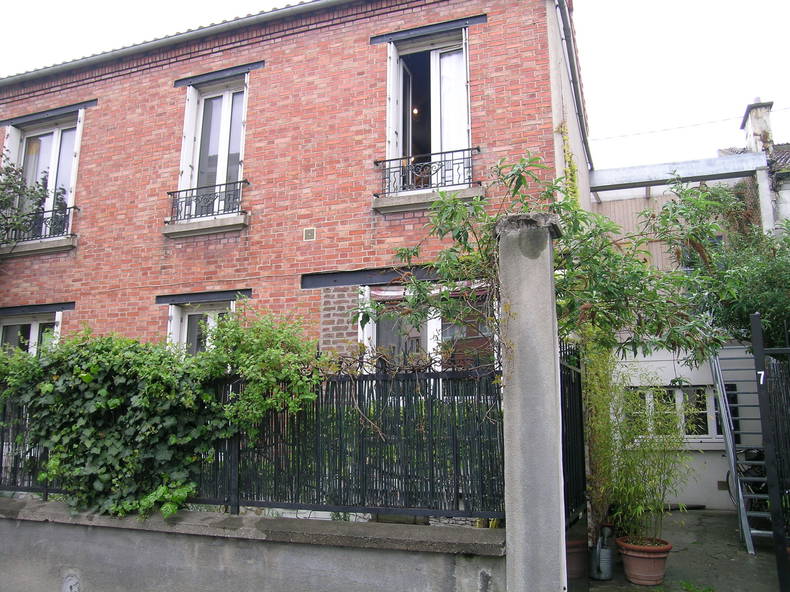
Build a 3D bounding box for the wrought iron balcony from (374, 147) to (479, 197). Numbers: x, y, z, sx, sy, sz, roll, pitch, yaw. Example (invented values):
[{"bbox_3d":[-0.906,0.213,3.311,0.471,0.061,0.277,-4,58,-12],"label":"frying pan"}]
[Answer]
[{"bbox_3d":[0.351,-1.355,7.122,1.232,0.422,0.120,-4,-12,21],"label":"wrought iron balcony"}]

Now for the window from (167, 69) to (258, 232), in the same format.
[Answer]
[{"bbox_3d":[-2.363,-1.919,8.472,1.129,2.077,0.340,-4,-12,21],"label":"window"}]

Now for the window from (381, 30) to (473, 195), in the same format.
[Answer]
[{"bbox_3d":[0.421,-2.081,7.447,1.019,1.948,0.300,-4,-12,21],"label":"window"}]

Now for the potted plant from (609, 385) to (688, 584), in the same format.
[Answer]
[{"bbox_3d":[2.406,1.765,6.149,0.720,1.849,0.720,-4,-12,21],"label":"potted plant"}]

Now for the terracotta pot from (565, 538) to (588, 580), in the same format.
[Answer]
[{"bbox_3d":[1.503,2.325,5.776,0.470,0.340,0.470,-4,-12,21],"label":"terracotta pot"}]

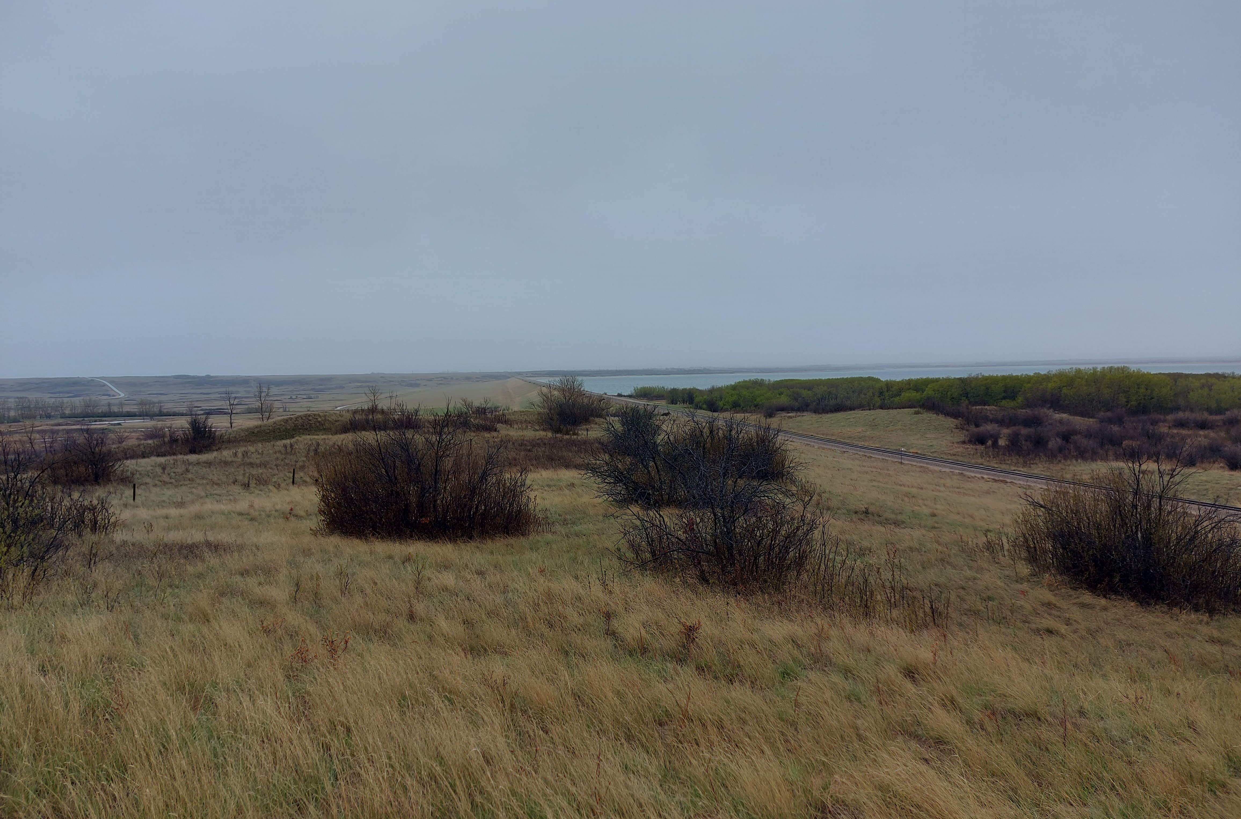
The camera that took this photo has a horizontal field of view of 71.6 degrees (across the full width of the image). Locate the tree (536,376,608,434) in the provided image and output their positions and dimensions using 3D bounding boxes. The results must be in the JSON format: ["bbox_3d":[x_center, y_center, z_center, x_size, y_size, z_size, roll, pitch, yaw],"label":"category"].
[{"bbox_3d":[-3.493,-0.314,62.000,4.950,4.190,4.450,-1,3,0],"label":"tree"}]

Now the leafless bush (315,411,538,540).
[{"bbox_3d":[-4.405,1.505,19.500,4.700,2.830,3.520,-1,3,0],"label":"leafless bush"}]

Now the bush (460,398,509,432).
[{"bbox_3d":[-10.803,0.421,68.000,4.060,2.610,3.450,-1,3,0],"label":"bush"}]

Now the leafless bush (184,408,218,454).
[{"bbox_3d":[-29.239,1.487,60.000,2.300,3.180,2.300,-1,3,0],"label":"leafless bush"}]

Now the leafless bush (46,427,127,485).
[{"bbox_3d":[-27.938,2.459,45.000,4.080,3.040,3.670,-1,3,0],"label":"leafless bush"}]

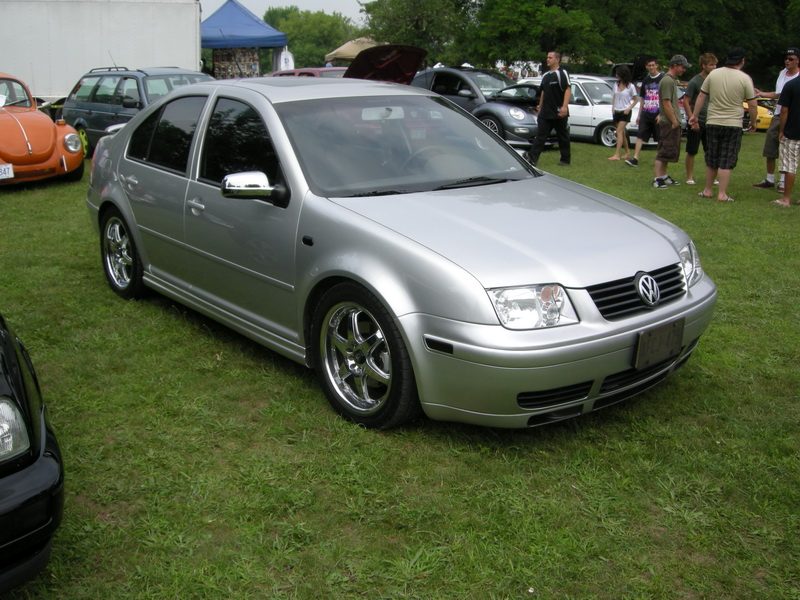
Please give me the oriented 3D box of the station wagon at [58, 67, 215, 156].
[{"bbox_3d":[-3.680,-2.890,13.200,1.720,1.500,4.570,-13,21,-40],"label":"station wagon"}]

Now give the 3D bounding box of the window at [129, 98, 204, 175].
[{"bbox_3d":[-1.334,-0.978,4.789,0.070,0.440,0.840,21,-1,-42],"label":"window"}]

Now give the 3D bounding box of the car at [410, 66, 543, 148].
[{"bbox_3d":[1.500,-3.970,16.950,1.730,1.490,4.080,-14,21,-41],"label":"car"}]

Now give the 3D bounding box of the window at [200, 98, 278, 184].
[{"bbox_3d":[-0.775,-0.758,4.125,0.070,0.460,0.870,21,-1,-42],"label":"window"}]

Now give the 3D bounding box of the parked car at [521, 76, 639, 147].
[{"bbox_3d":[3.960,-4.020,17.650,1.680,1.400,4.120,-13,21,-40],"label":"parked car"}]

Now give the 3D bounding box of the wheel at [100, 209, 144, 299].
[{"bbox_3d":[-1.703,-0.303,5.389,0.220,0.610,0.610,-13,21,-37],"label":"wheel"}]

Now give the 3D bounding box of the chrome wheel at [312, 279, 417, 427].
[{"bbox_3d":[-0.113,0.241,3.521,0.220,0.610,0.610,-14,22,-39],"label":"chrome wheel"}]

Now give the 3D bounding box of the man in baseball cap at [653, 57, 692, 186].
[{"bbox_3d":[3.604,-2.368,11.027,0.460,1.730,0.500,5,17,17],"label":"man in baseball cap"}]

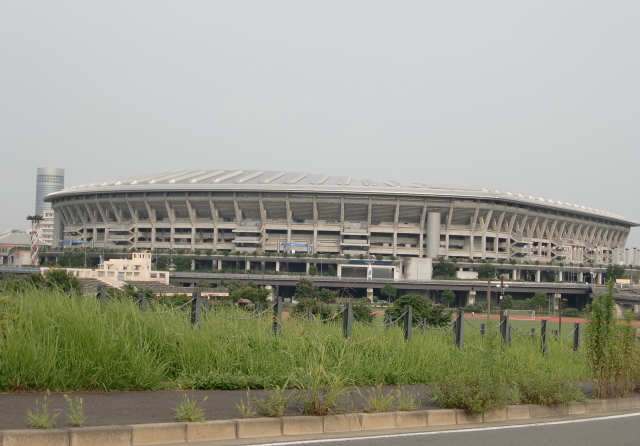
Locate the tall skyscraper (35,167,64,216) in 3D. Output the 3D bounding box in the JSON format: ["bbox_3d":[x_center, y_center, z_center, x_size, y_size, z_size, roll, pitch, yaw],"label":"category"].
[{"bbox_3d":[-371.870,-1.370,1675.000,37.000,146.000,37.000,3,-2,-13],"label":"tall skyscraper"}]

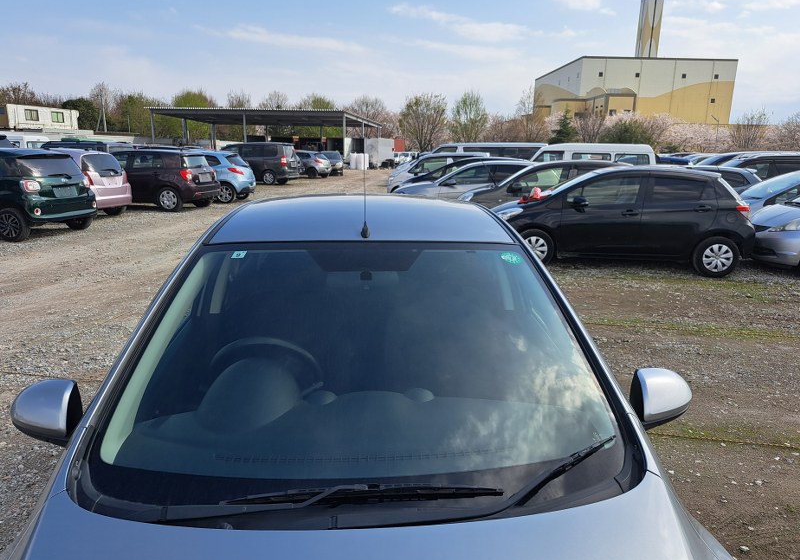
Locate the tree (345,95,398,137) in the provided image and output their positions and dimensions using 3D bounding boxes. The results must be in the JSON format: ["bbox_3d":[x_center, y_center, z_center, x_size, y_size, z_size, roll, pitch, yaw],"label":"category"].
[{"bbox_3d":[-3.373,-17.825,65.686,6.600,7.890,6.600,1,13,0],"label":"tree"}]

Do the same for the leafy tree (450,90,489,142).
[{"bbox_3d":[7.625,-16.510,60.795,4.500,8.093,4.500,1,13,0],"label":"leafy tree"}]

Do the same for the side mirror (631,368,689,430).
[{"bbox_3d":[0.789,0.348,1.654,0.195,0.148,0.120,0,14,-4],"label":"side mirror"}]

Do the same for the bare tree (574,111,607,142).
[{"bbox_3d":[21.997,-16.485,64.393,4.100,6.337,4.100,6,14,18],"label":"bare tree"}]

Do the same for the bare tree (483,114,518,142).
[{"bbox_3d":[11.596,-16.018,63.968,4.300,5.881,4.300,1,13,0],"label":"bare tree"}]

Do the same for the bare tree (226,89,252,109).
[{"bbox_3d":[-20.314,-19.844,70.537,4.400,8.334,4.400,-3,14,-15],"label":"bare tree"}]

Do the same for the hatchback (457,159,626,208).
[{"bbox_3d":[2.852,-1.592,11.024,3.900,1.530,1.695,3,13,8],"label":"hatchback"}]

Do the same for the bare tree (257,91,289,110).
[{"bbox_3d":[-14.861,-18.196,65.666,4.600,8.067,4.600,1,13,0],"label":"bare tree"}]

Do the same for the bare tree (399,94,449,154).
[{"bbox_3d":[2.639,-17.430,63.638,5.900,7.764,5.900,2,14,2],"label":"bare tree"}]

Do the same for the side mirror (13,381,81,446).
[{"bbox_3d":[-0.945,0.358,1.504,0.200,0.165,0.120,0,13,-6],"label":"side mirror"}]

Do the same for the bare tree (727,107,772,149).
[{"bbox_3d":[40.230,-15.954,63.817,5.000,7.206,5.000,1,13,0],"label":"bare tree"}]

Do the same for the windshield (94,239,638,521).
[{"bbox_3d":[-0.090,0.208,1.576,1.370,0.120,0.866,0,52,-6],"label":"windshield"}]

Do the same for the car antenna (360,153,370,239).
[{"bbox_3d":[-0.131,-0.322,2.053,0.032,0.388,0.040,0,-27,-4],"label":"car antenna"}]

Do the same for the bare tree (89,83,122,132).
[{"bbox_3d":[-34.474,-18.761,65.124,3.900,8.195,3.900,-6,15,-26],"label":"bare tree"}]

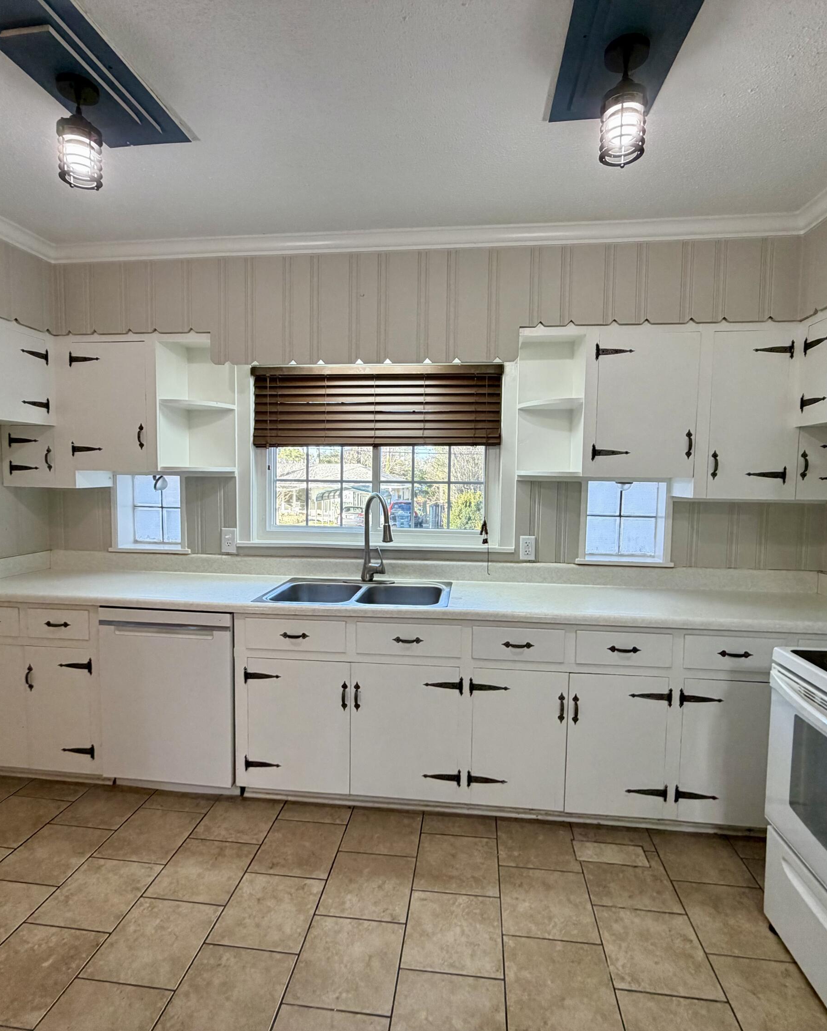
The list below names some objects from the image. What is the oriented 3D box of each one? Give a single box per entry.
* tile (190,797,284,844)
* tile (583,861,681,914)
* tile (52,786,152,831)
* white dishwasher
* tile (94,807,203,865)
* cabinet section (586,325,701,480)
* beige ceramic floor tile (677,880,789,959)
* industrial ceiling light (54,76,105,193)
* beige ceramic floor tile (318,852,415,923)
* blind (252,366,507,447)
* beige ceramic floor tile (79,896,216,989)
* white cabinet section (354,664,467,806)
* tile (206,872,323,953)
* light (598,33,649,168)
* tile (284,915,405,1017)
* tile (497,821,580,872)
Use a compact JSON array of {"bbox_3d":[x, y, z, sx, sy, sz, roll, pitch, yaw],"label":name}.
[{"bbox_3d":[-0.728,1.280,2.346,0.302,0.010,0.295,1,5,7],"label":"tile"},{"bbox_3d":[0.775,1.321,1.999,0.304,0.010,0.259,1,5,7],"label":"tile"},{"bbox_3d":[-1.338,1.268,2.426,0.303,0.011,0.299,1,5,7],"label":"tile"},{"bbox_3d":[-1.039,0.777,2.675,0.602,0.790,0.560,1,5,7],"label":"white dishwasher"},{"bbox_3d":[-1.046,1.281,2.225,0.302,0.010,0.302,1,5,7],"label":"tile"},{"bbox_3d":[0.995,-0.496,2.534,0.472,0.646,0.277,1,4,6],"label":"cabinet section"},{"bbox_3d":[1.066,1.341,1.839,0.302,0.010,0.304,1,5,7],"label":"beige ceramic floor tile"},{"bbox_3d":[-0.990,-1.133,1.651,0.118,0.265,0.118,1,5,7],"label":"industrial ceiling light"},{"bbox_3d":[-0.155,1.317,1.976,0.302,0.010,0.304,1,5,7],"label":"beige ceramic floor tile"},{"bbox_3d":[-0.199,-0.554,2.848,1.290,0.410,0.065,1,5,6],"label":"blind"},{"bbox_3d":[-0.798,1.325,1.731,0.302,0.010,0.302,1,5,7],"label":"beige ceramic floor tile"},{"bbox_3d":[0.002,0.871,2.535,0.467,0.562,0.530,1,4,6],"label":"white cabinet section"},{"bbox_3d":[-0.475,1.317,1.851,0.302,0.010,0.302,1,5,7],"label":"tile"},{"bbox_3d":[0.486,-0.942,1.277,0.100,0.240,0.100,1,5,7],"label":"light"},{"bbox_3d":[-0.191,1.336,1.662,0.302,0.010,0.302,1,5,7],"label":"tile"},{"bbox_3d":[0.493,1.303,2.210,0.302,0.010,0.304,1,5,7],"label":"tile"}]

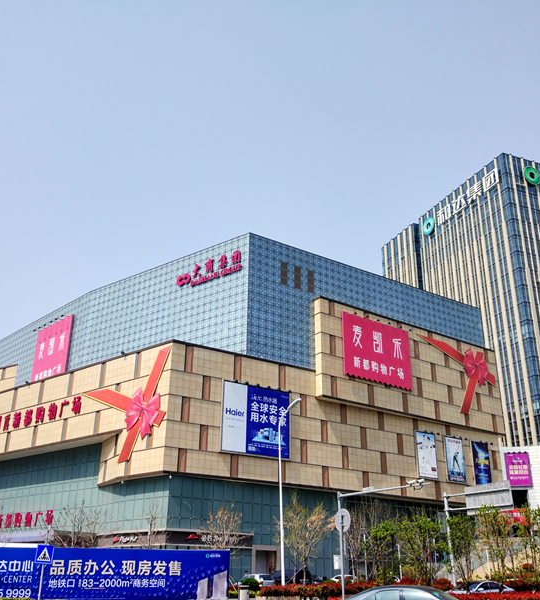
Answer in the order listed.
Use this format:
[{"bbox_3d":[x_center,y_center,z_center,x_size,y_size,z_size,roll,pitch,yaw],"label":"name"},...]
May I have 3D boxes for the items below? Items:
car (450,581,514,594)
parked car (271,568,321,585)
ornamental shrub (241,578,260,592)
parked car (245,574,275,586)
[{"bbox_3d":[11.904,16.982,37.219,4.650,1.450,1.820,17,-28,-34],"label":"car"},{"bbox_3d":[2.191,26.124,60.142,1.880,1.850,4.800,17,-28,-34],"label":"parked car"},{"bbox_3d":[-1.429,21.220,47.758,1.320,1.250,1.320,0,-23,0],"label":"ornamental shrub"},{"bbox_3d":[-1.236,25.765,58.690,1.780,1.600,4.350,16,-27,-33],"label":"parked car"}]

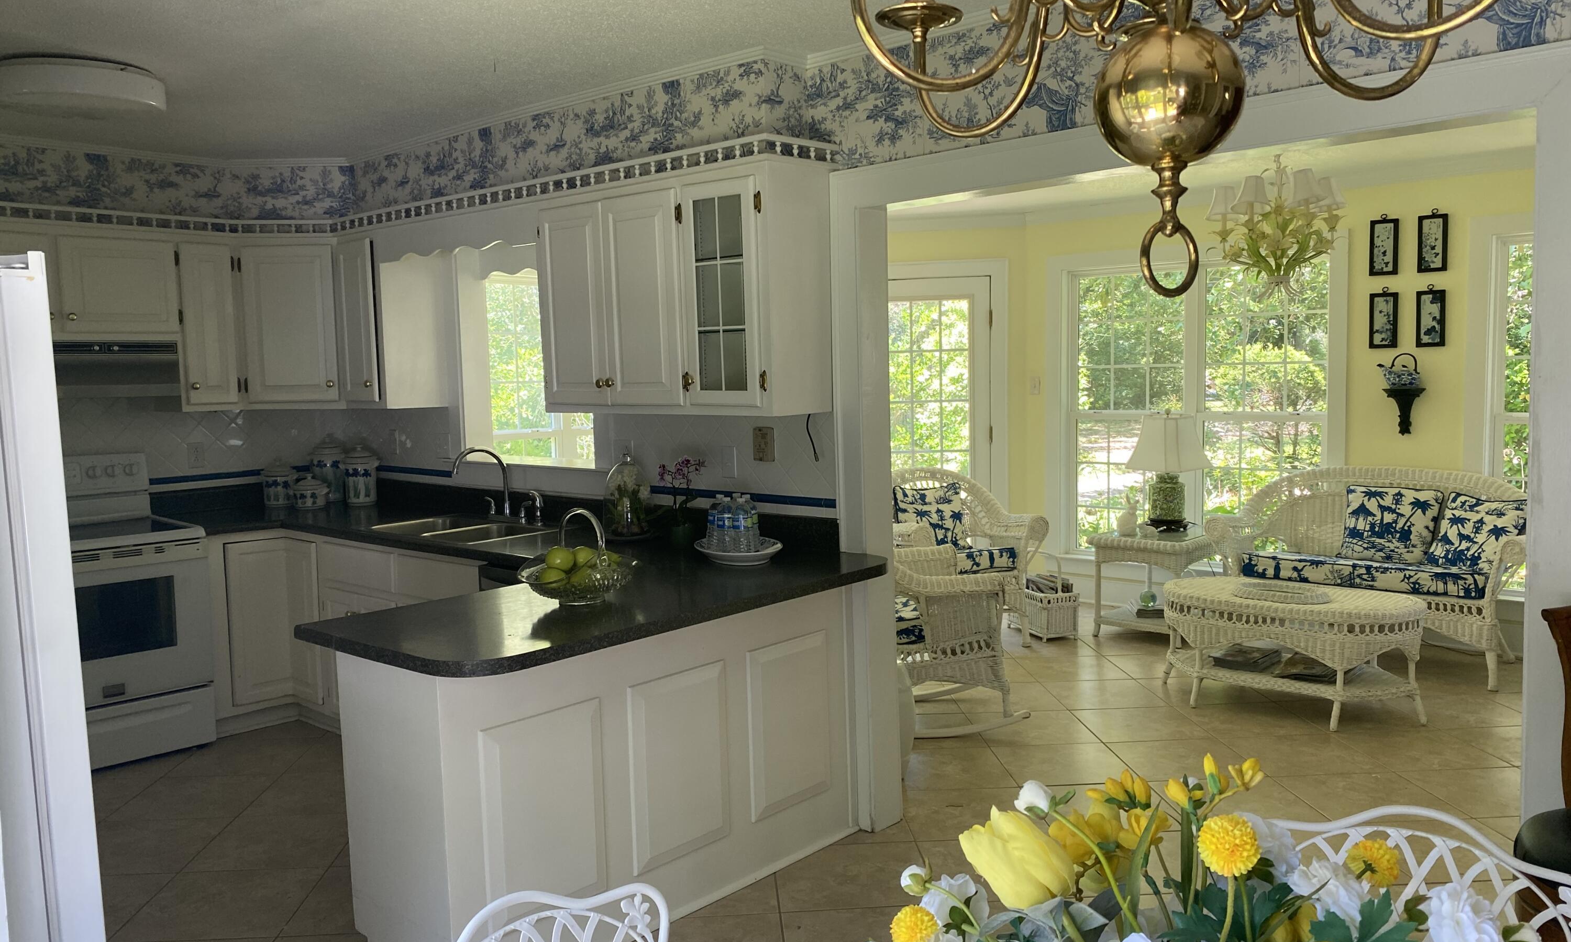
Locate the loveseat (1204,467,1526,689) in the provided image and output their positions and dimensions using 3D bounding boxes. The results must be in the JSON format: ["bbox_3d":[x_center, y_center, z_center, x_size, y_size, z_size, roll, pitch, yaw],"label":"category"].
[{"bbox_3d":[2.930,0.470,5.890,1.460,0.950,0.720,3,6,42],"label":"loveseat"}]

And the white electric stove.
[{"bbox_3d":[-2.867,0.562,4.760,0.680,1.183,0.762,3,6,41],"label":"white electric stove"}]

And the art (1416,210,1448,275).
[{"bbox_3d":[3.275,-1.161,5.969,0.140,0.330,0.025,3,6,42],"label":"art"}]

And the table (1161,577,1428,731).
[{"bbox_3d":[2.218,0.784,5.212,1.120,0.478,0.735,3,6,41],"label":"table"}]

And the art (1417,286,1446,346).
[{"bbox_3d":[3.286,-0.786,6.000,0.140,0.320,0.025,3,6,42],"label":"art"}]

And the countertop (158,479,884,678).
[{"bbox_3d":[-1.494,0.244,4.272,3.530,0.160,1.690,3,6,42],"label":"countertop"}]

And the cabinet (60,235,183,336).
[{"bbox_3d":[-2.907,-0.781,5.053,0.310,0.395,0.450,3,6,42],"label":"cabinet"}]

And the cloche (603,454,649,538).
[{"bbox_3d":[-0.569,0.086,4.222,0.170,0.299,0.170,-2,5,-8],"label":"cloche"}]

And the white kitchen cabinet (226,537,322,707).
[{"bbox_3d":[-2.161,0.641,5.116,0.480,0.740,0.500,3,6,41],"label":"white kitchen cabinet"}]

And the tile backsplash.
[{"bbox_3d":[-2.313,-0.115,5.127,0.990,0.450,1.370,3,6,41],"label":"tile backsplash"}]

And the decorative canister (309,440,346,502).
[{"bbox_3d":[-2.286,-0.008,5.893,0.180,0.310,0.170,-3,5,-21],"label":"decorative canister"}]

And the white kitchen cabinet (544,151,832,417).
[{"bbox_3d":[-0.384,-0.589,4.071,1.155,0.776,0.313,3,6,41],"label":"white kitchen cabinet"}]

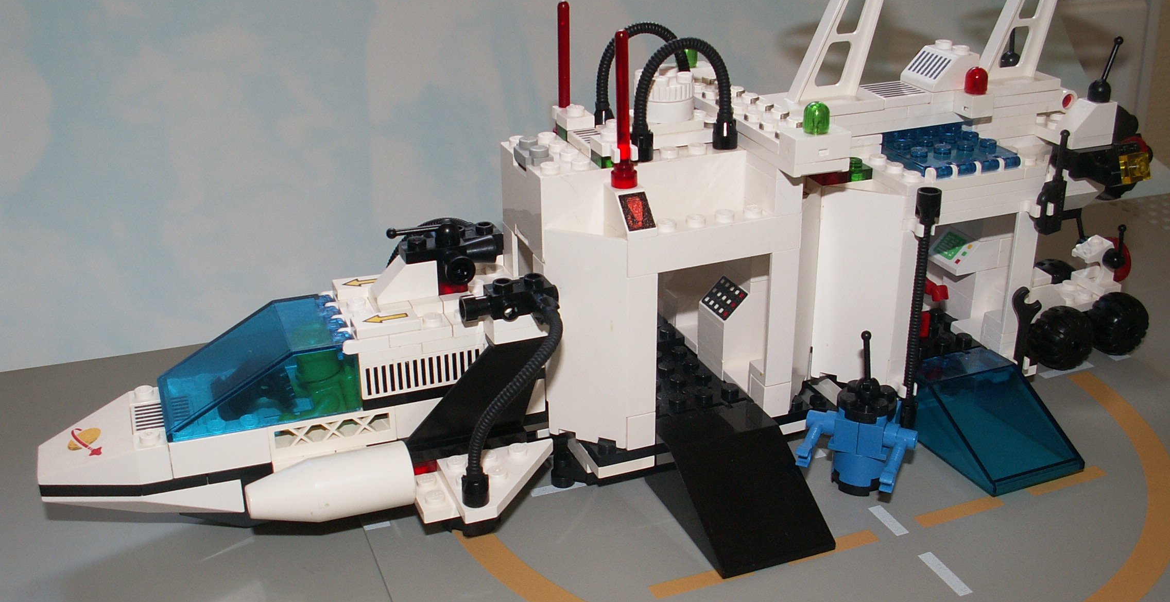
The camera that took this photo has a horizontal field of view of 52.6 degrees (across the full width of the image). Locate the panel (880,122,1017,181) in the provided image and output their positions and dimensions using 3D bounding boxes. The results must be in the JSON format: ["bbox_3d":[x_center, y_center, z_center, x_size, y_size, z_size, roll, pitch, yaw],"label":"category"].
[{"bbox_3d":[0.102,-0.042,0.334,0.032,0.005,0.031,-10,26,-18],"label":"panel"}]

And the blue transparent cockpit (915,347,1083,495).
[{"bbox_3d":[0.117,0.033,0.340,0.032,0.019,0.048,-10,25,-20],"label":"blue transparent cockpit"}]

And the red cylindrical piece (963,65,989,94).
[{"bbox_3d":[0.105,-0.059,0.317,0.007,0.007,0.007,-10,25,-20],"label":"red cylindrical piece"}]

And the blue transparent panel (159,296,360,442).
[{"bbox_3d":[-0.084,0.016,0.299,0.048,0.019,0.032,-10,25,-20],"label":"blue transparent panel"}]

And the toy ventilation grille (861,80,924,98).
[{"bbox_3d":[0.086,-0.058,0.333,0.016,0.003,0.016,-10,25,-20],"label":"toy ventilation grille"}]

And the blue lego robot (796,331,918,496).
[{"bbox_3d":[0.074,0.030,0.313,0.030,0.046,0.022,10,27,24],"label":"blue lego robot"}]

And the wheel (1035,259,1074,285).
[{"bbox_3d":[0.165,-0.005,0.421,0.021,0.021,0.012,-10,25,-20],"label":"wheel"}]

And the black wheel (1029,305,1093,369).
[{"bbox_3d":[0.153,0.012,0.380,0.021,0.021,0.015,-10,26,-18],"label":"black wheel"}]

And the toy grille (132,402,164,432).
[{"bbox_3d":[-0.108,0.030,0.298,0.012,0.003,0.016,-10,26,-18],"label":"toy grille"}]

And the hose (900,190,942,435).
[{"bbox_3d":[0.091,0.004,0.325,0.007,0.074,0.007,-10,26,-18],"label":"hose"}]

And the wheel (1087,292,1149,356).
[{"bbox_3d":[0.176,0.008,0.390,0.021,0.021,0.015,-10,26,-18],"label":"wheel"}]

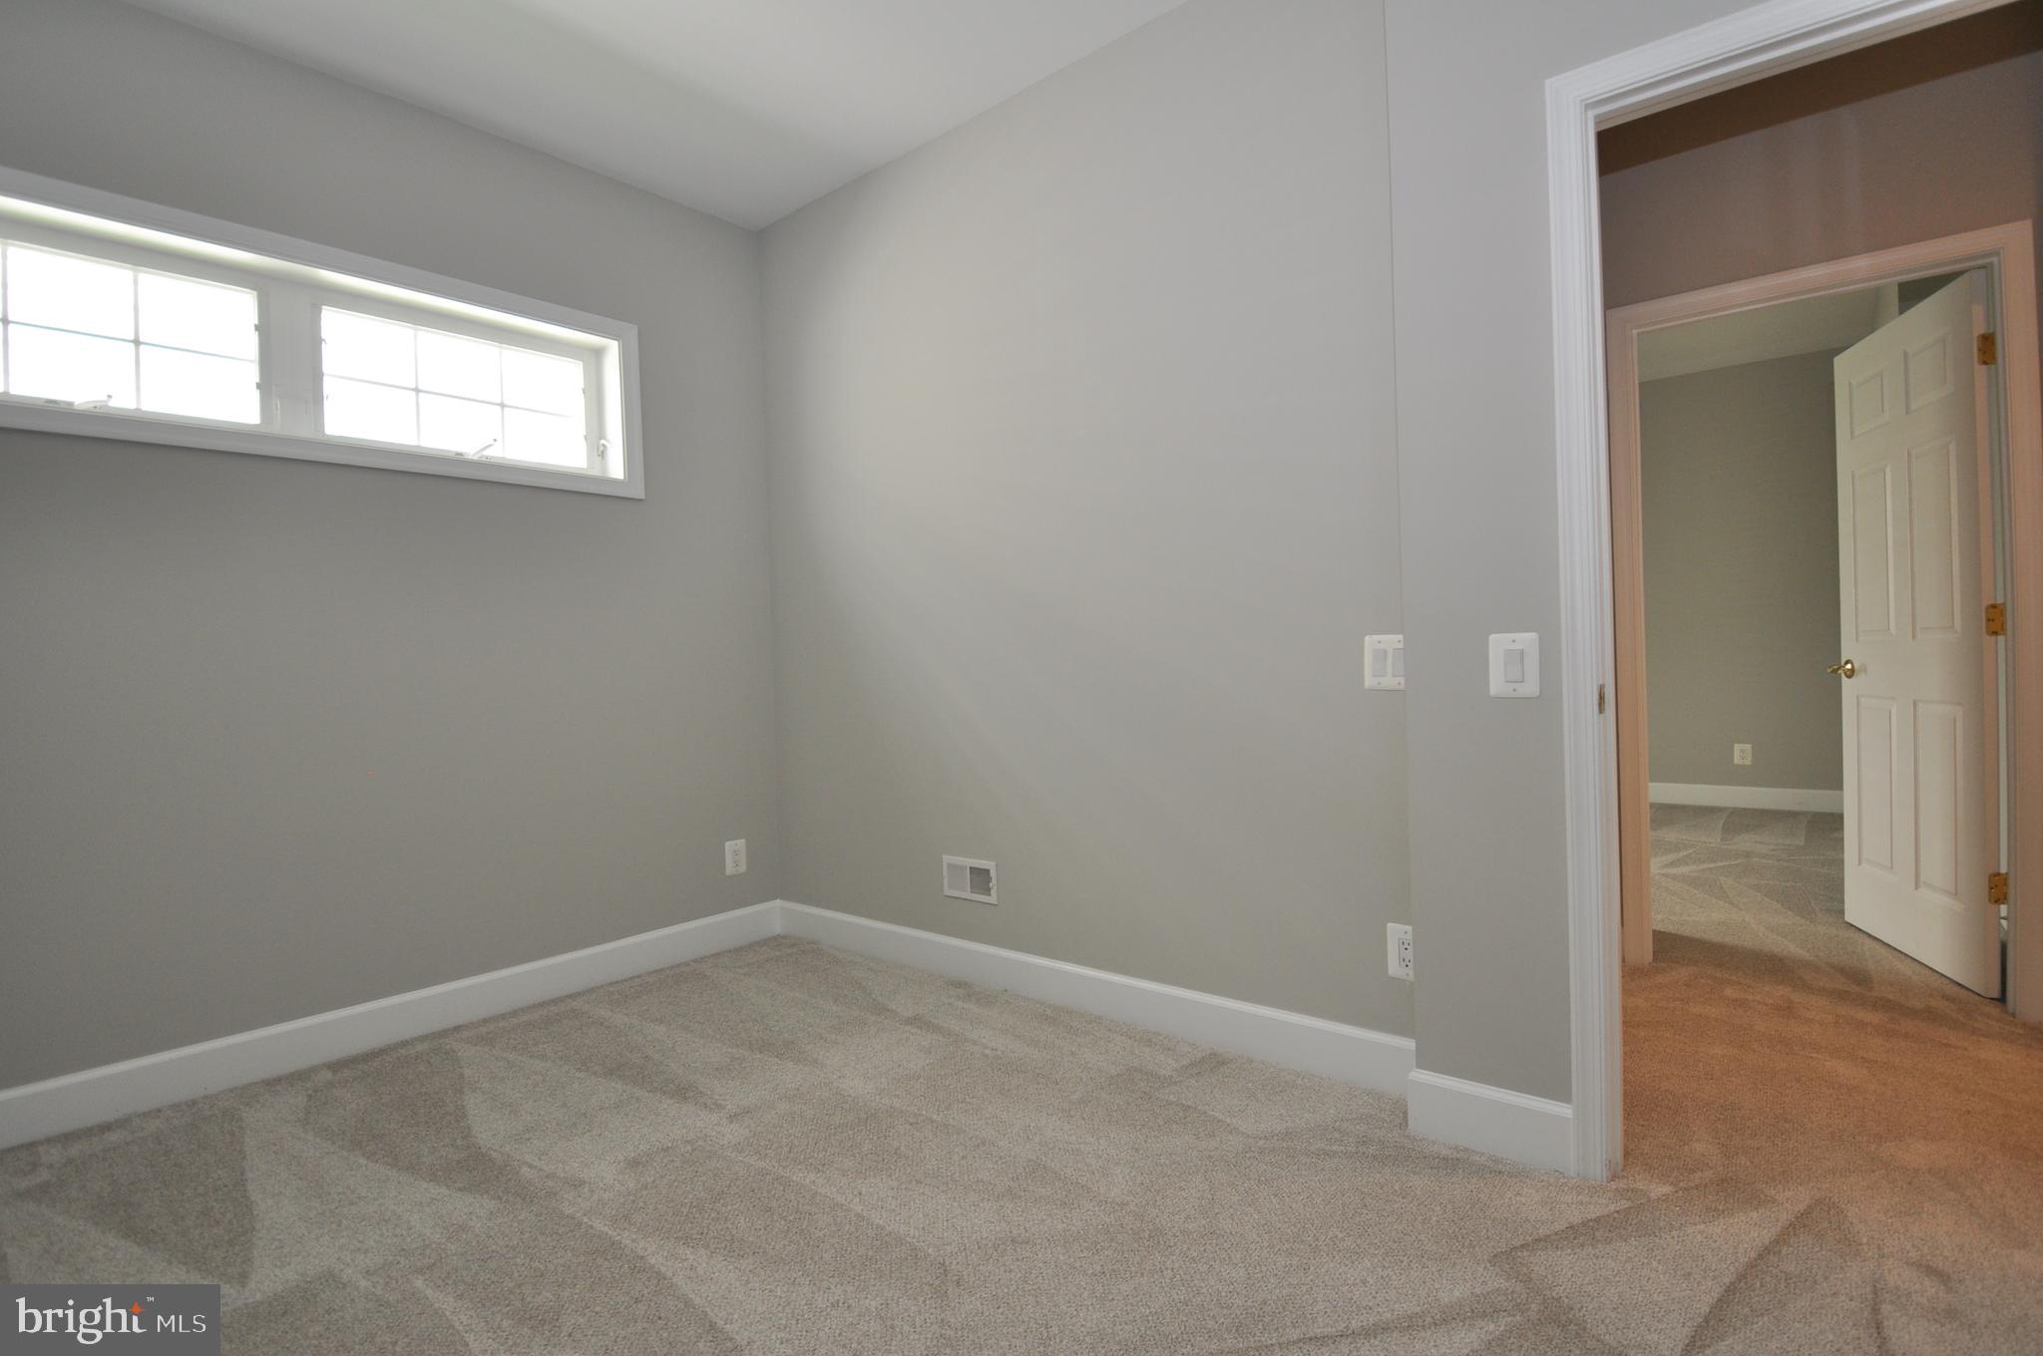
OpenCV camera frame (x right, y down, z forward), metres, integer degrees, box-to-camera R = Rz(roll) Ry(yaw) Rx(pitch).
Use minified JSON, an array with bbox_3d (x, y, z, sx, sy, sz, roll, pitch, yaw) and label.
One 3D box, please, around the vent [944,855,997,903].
[{"bbox_3d":[-0.163,0.655,2.939,0.226,0.135,0.012,-1,1,38],"label":"vent"}]

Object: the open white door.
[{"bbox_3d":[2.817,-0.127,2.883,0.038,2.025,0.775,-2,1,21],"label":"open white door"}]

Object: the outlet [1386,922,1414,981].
[{"bbox_3d":[0.893,0.642,2.106,0.080,0.124,0.010,-1,1,38],"label":"outlet"}]

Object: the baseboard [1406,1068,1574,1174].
[{"bbox_3d":[0.952,0.902,1.854,0.300,0.135,0.016,-1,1,38],"label":"baseboard"}]

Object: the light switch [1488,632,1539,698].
[{"bbox_3d":[0.979,-0.024,1.801,0.086,0.124,0.011,-1,1,38],"label":"light switch"}]

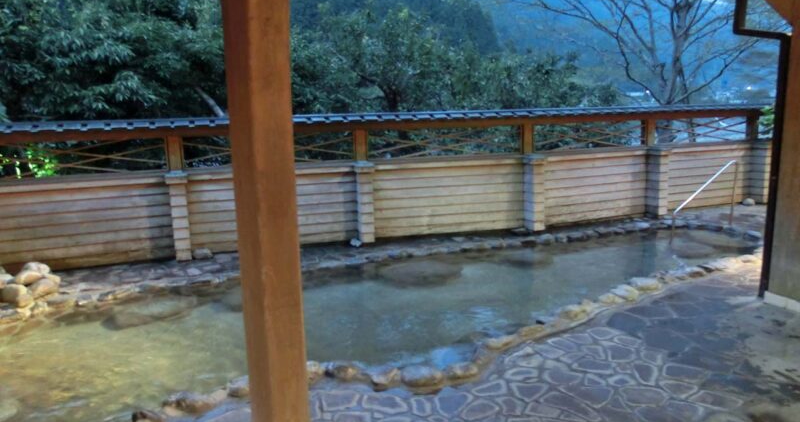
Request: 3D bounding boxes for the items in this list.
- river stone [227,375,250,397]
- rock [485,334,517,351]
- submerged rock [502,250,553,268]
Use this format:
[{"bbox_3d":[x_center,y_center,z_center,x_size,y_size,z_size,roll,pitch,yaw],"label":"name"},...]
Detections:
[{"bbox_3d":[-0.872,0.965,3.054,0.158,0.094,0.127,-4,10,-15],"label":"river stone"},{"bbox_3d":[0.608,0.801,3.352,0.233,0.090,0.140,-9,13,-39],"label":"rock"},{"bbox_3d":[1.345,0.506,5.850,0.470,0.150,0.400,-5,11,-16],"label":"submerged rock"}]

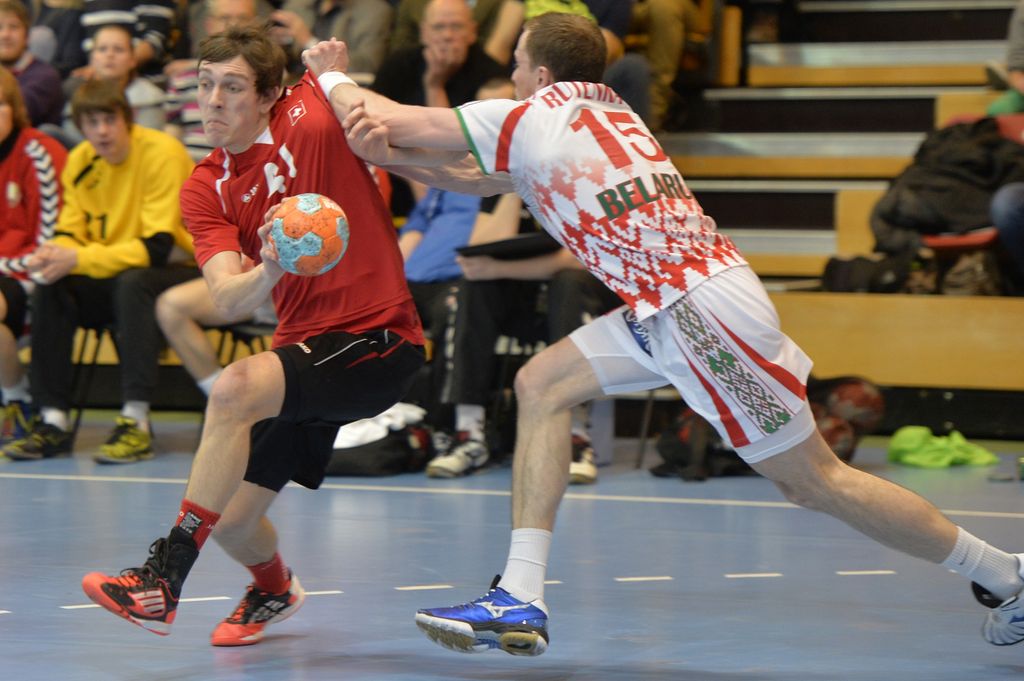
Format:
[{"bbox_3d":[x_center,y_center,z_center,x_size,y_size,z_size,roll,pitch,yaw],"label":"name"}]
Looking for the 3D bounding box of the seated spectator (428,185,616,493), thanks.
[{"bbox_3d":[0.032,-0.251,13.300,0.630,1.300,0.850,2,5,23],"label":"seated spectator"}]

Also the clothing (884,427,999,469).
[{"bbox_3d":[1.430,0.360,13.250,0.370,0.120,0.300,2,5,22],"label":"clothing"}]

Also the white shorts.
[{"bbox_3d":[0.429,0.057,9.450,0.480,0.460,0.400,2,5,28],"label":"white shorts"}]

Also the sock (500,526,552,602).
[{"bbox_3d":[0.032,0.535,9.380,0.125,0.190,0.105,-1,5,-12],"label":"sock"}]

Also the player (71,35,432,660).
[{"bbox_3d":[-0.610,-0.012,9.420,0.600,1.460,0.660,2,5,27],"label":"player"}]

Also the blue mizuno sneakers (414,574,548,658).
[{"bbox_3d":[-0.072,0.651,9.350,0.305,0.130,0.110,11,-3,-13],"label":"blue mizuno sneakers"}]

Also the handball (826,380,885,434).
[{"bbox_3d":[1.169,0.226,13.500,0.187,0.187,0.187,0,5,0],"label":"handball"}]

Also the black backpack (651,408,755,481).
[{"bbox_3d":[0.632,0.340,13.000,0.380,0.250,0.300,2,5,22],"label":"black backpack"}]

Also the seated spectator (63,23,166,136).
[{"bbox_3d":[-1.536,-0.577,15.300,0.500,1.280,0.750,1,5,18],"label":"seated spectator"}]

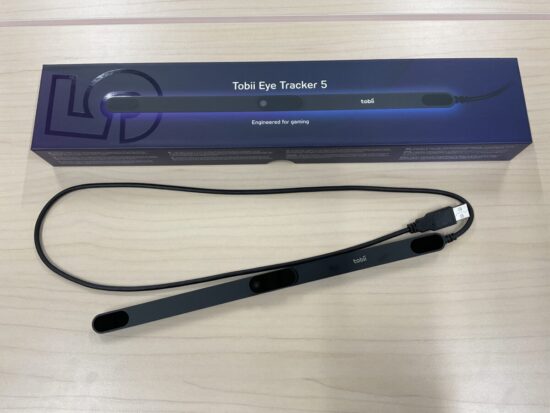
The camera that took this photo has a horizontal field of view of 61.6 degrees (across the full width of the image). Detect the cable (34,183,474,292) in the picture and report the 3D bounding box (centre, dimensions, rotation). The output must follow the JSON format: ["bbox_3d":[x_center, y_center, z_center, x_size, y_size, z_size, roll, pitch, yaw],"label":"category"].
[{"bbox_3d":[-0.017,0.022,0.379,0.366,0.009,0.092,-1,74,0],"label":"cable"}]

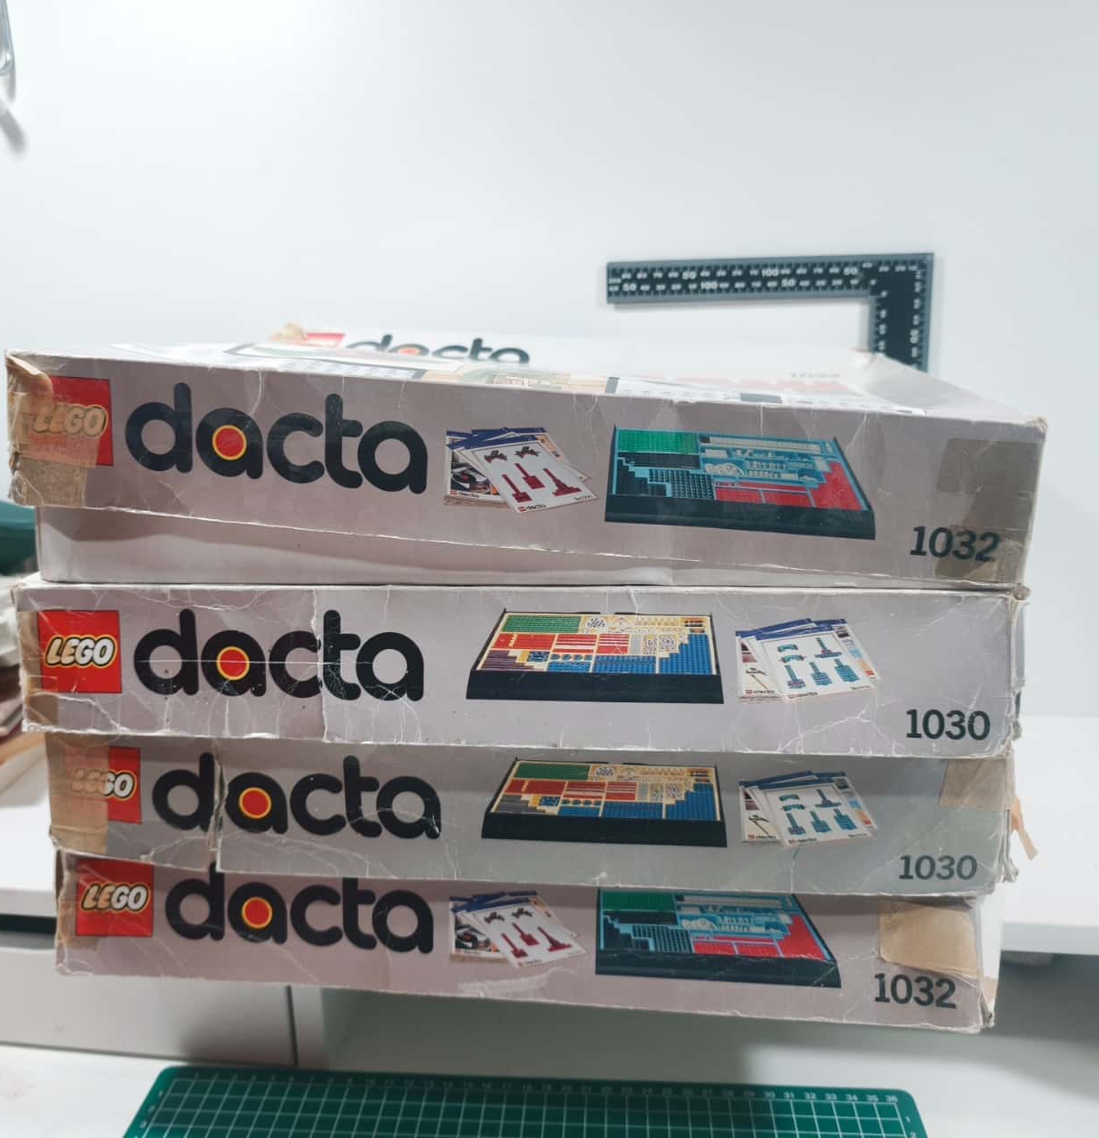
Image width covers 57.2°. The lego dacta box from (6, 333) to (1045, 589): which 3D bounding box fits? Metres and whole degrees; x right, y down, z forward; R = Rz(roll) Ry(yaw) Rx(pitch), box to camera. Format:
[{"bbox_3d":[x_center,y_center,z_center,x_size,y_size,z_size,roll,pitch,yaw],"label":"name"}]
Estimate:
[{"bbox_3d":[-0.004,-0.073,0.505,0.380,0.083,0.285,3,14,5],"label":"lego dacta box"}]

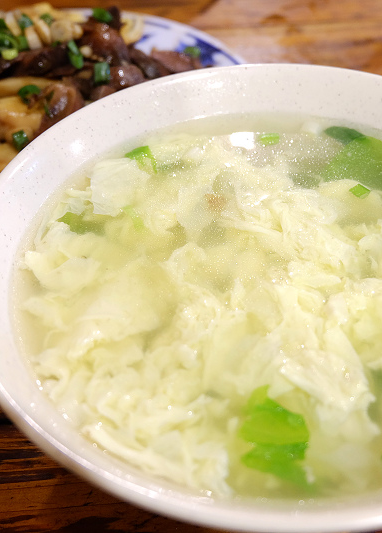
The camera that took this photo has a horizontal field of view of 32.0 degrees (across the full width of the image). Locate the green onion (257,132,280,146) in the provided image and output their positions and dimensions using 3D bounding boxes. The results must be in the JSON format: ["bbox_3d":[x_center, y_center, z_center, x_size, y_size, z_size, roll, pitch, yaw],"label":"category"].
[{"bbox_3d":[0.032,-0.052,0.271,0.008,0.004,0.004,-2,46,2],"label":"green onion"}]

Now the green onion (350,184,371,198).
[{"bbox_3d":[0.062,-0.027,0.245,0.005,0.003,0.004,-30,51,-23],"label":"green onion"}]

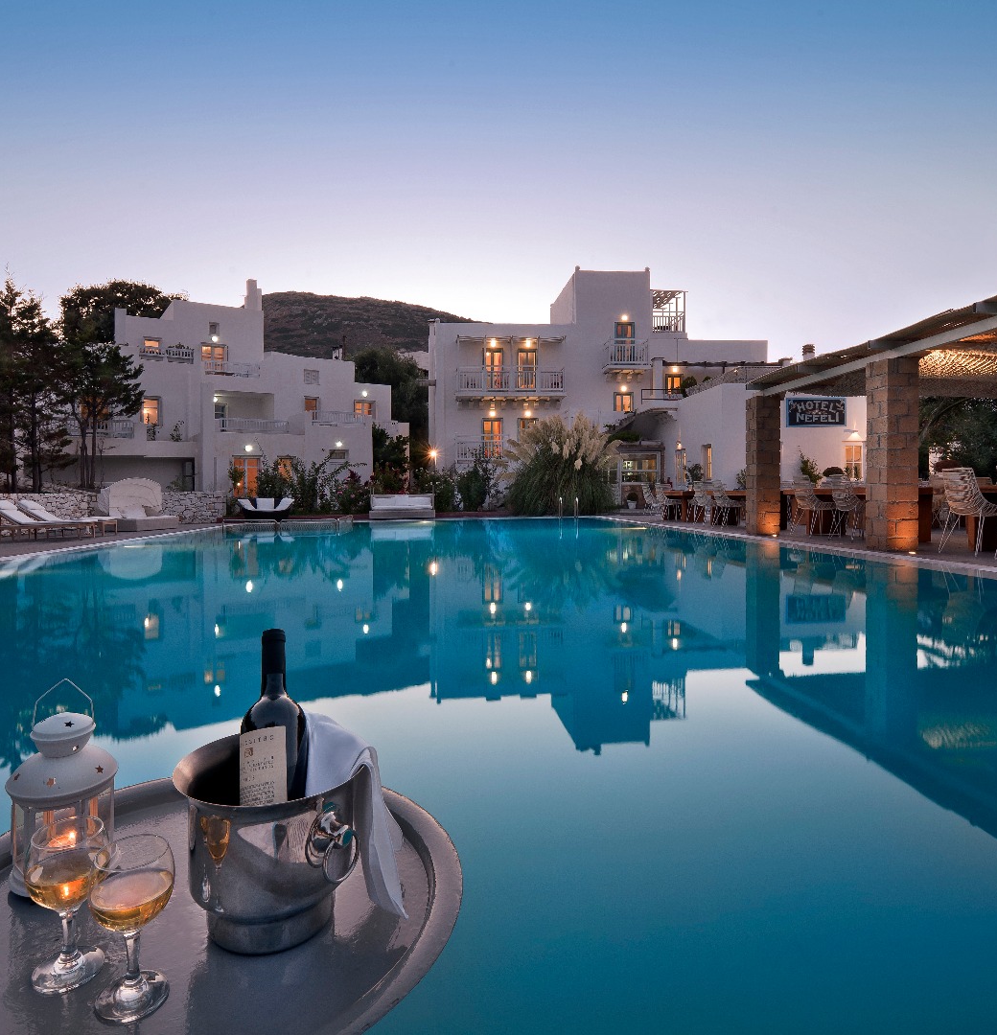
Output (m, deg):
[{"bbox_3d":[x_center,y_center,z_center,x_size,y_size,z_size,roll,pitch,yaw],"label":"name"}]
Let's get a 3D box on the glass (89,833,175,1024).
[{"bbox_3d":[-0.364,0.404,0.688,0.075,0.145,0.075,-1,1,-28],"label":"glass"}]

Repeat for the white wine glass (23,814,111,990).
[{"bbox_3d":[-0.447,0.402,0.722,0.076,0.149,0.076,1,3,0],"label":"white wine glass"}]

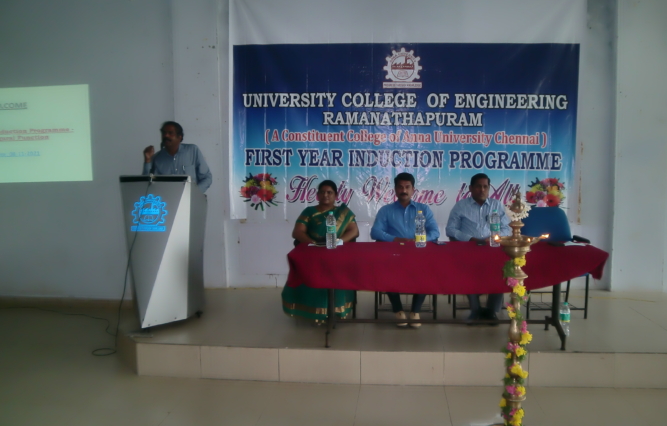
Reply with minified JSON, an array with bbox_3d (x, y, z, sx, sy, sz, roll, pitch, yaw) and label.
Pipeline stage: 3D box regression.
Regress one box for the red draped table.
[{"bbox_3d":[0.827,0.606,4.181,2.220,0.730,0.640,0,5,6],"label":"red draped table"}]

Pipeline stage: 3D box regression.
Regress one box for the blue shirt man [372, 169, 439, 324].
[{"bbox_3d":[0.633,0.288,4.739,0.590,1.280,0.740,0,5,6],"label":"blue shirt man"}]

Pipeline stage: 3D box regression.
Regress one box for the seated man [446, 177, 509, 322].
[{"bbox_3d":[1.263,0.290,4.736,0.580,1.260,0.740,0,5,6],"label":"seated man"}]

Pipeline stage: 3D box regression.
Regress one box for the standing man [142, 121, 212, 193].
[{"bbox_3d":[-1.444,0.053,5.092,0.560,1.750,0.420,-1,5,-4],"label":"standing man"}]

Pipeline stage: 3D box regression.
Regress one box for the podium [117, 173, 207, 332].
[{"bbox_3d":[-1.487,0.325,4.716,0.570,1.270,0.500,-1,5,-2],"label":"podium"}]

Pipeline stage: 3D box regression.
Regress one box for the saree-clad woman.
[{"bbox_3d":[-0.113,0.322,4.828,0.640,1.220,0.740,0,5,6],"label":"saree-clad woman"}]

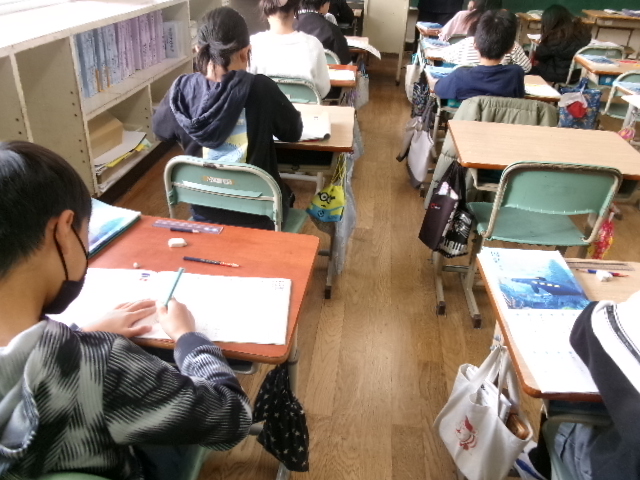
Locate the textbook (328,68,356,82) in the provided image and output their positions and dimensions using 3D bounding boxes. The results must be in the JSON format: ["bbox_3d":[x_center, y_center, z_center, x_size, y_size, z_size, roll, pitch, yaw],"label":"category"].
[{"bbox_3d":[-0.011,-0.842,2.604,0.370,0.020,0.210,6,32,5],"label":"textbook"}]

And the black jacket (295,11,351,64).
[{"bbox_3d":[0.009,-1.138,2.983,0.360,0.380,0.330,7,30,7],"label":"black jacket"}]

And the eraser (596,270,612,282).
[{"bbox_3d":[0.653,0.083,1.184,0.034,0.014,0.025,6,32,5],"label":"eraser"}]

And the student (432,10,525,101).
[{"bbox_3d":[0.723,-0.545,2.443,0.420,1.020,0.520,6,32,5],"label":"student"}]

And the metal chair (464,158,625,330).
[{"bbox_3d":[0.759,-0.028,1.927,0.385,0.685,0.400,3,32,0],"label":"metal chair"}]

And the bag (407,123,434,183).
[{"bbox_3d":[0.485,-0.417,2.497,0.090,0.290,0.200,0,30,-4],"label":"bag"}]

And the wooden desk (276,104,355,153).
[{"bbox_3d":[-0.198,-0.395,1.789,0.630,0.045,0.430,4,30,2],"label":"wooden desk"}]

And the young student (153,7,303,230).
[{"bbox_3d":[-0.329,-0.259,1.849,0.470,1.070,0.540,7,32,6],"label":"young student"}]

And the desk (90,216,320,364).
[{"bbox_3d":[-0.340,0.080,1.090,0.630,0.045,0.430,6,30,6],"label":"desk"}]

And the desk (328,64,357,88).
[{"bbox_3d":[-0.126,-0.854,2.693,0.630,0.045,0.430,5,30,3],"label":"desk"}]

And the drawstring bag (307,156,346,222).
[{"bbox_3d":[0.021,-0.162,1.664,0.120,0.205,0.075,9,31,10],"label":"drawstring bag"}]

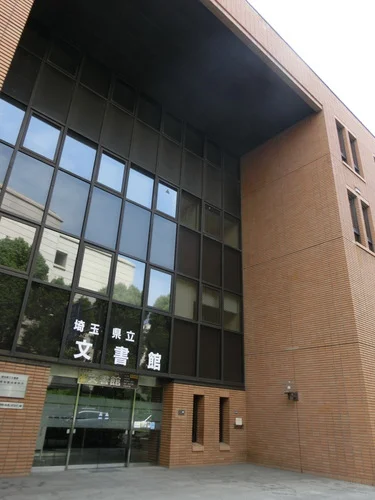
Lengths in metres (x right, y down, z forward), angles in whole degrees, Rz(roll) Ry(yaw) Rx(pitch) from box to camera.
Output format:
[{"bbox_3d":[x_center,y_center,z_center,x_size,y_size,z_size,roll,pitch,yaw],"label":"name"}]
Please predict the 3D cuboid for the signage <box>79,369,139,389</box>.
[{"bbox_3d":[-2.269,3.858,10.677,1.978,0.326,0.038,22,-31,-35],"label":"signage"}]

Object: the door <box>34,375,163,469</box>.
[{"bbox_3d":[-2.340,4.931,10.268,4.051,2.198,0.115,22,-31,-35],"label":"door"}]

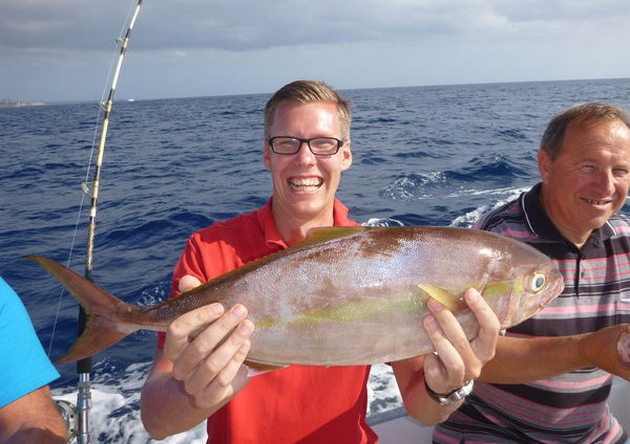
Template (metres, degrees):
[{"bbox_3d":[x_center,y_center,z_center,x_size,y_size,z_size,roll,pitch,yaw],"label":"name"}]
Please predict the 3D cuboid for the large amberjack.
[{"bbox_3d":[-0.006,0.104,0.678,0.700,0.187,0.098,-2,11,-5],"label":"large amberjack"}]

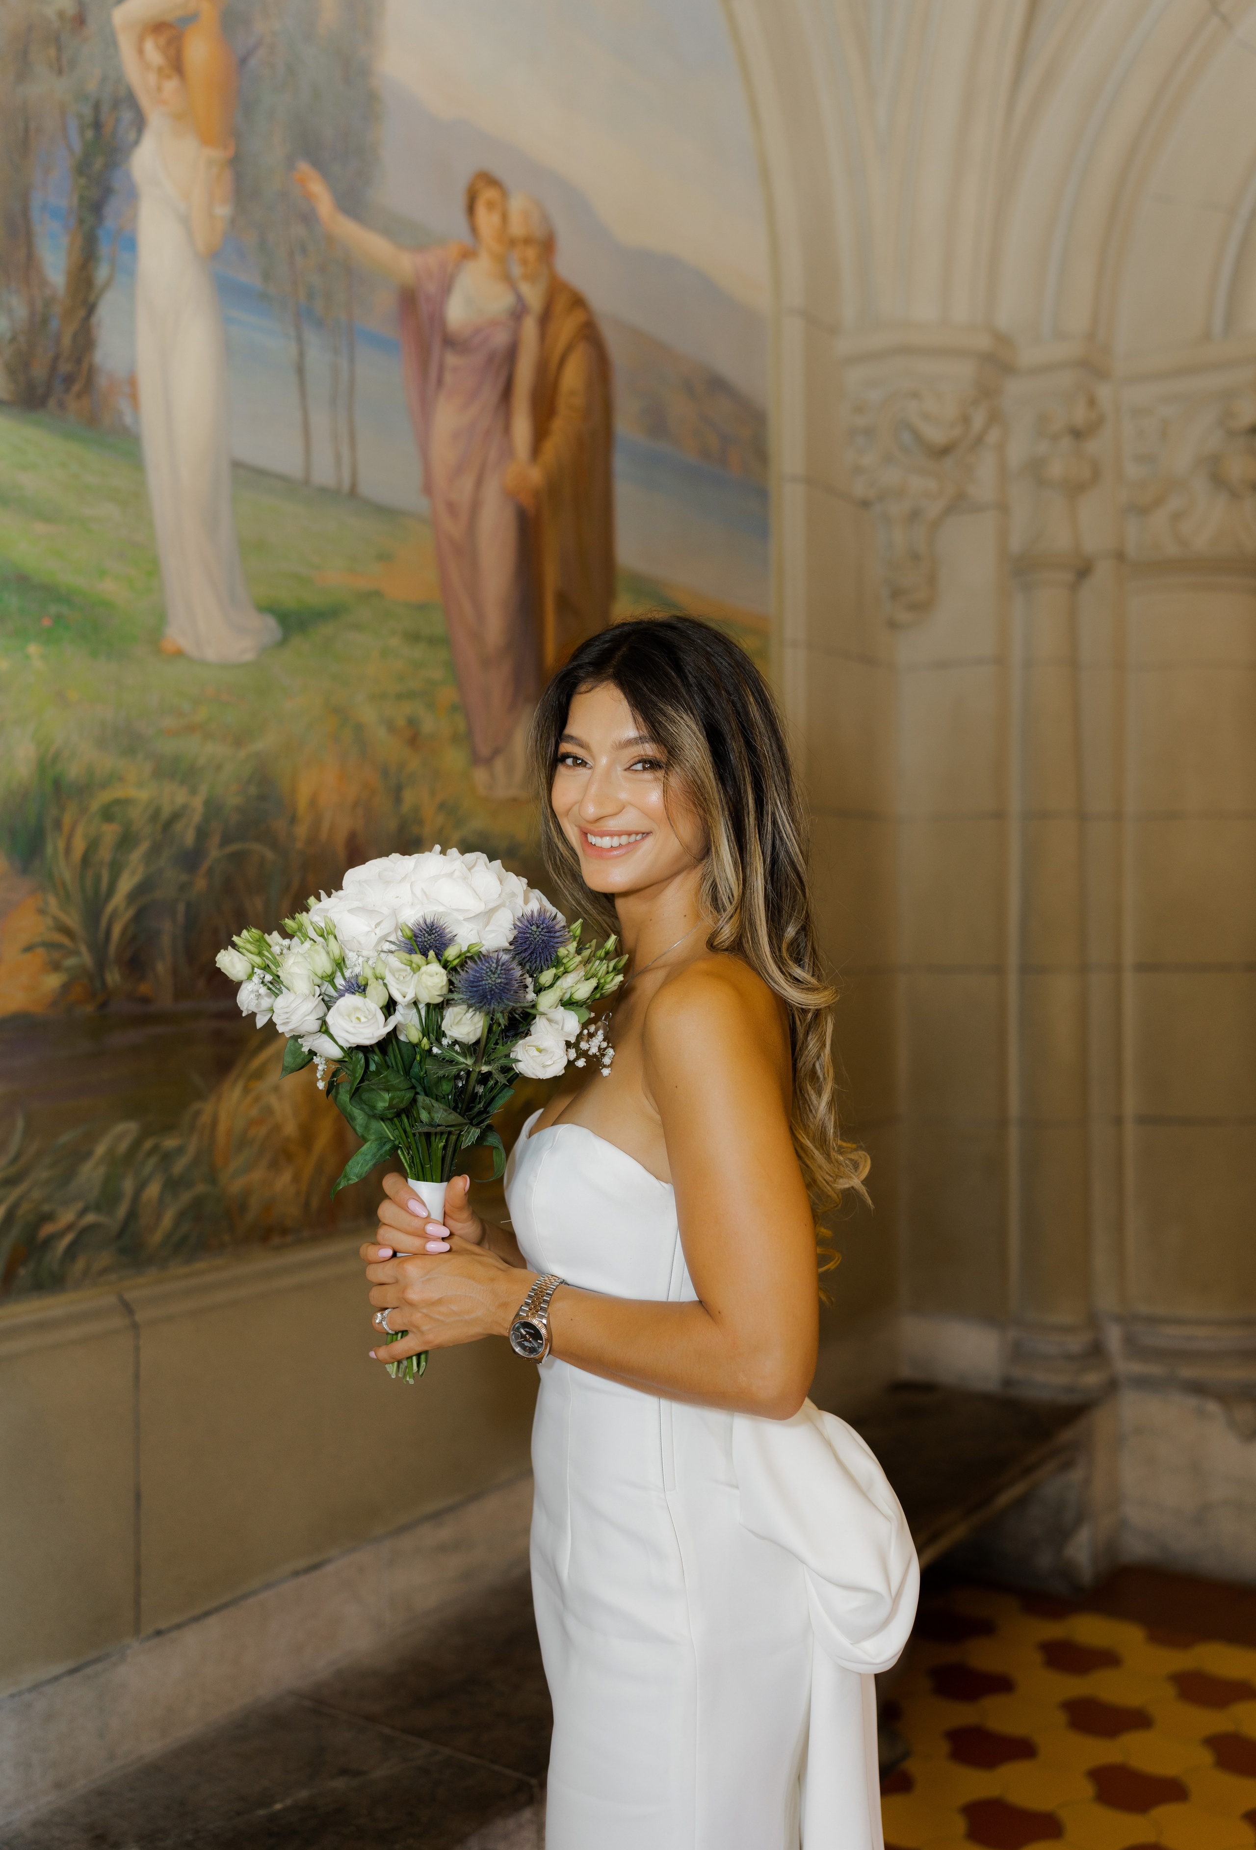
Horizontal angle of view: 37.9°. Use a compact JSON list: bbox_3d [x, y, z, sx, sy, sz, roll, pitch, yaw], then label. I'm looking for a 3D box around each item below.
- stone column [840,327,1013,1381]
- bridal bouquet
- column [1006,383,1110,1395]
[{"bbox_3d":[0.700,-0.130,4.260,0.330,2.440,0.270,0,0,32],"label":"stone column"},{"bbox_3d":[-0.162,0.148,1.430,0.320,0.415,0.290,0,0,14],"label":"bridal bouquet"},{"bbox_3d":[1.000,-0.080,4.240,0.210,2.320,0.200,0,0,32],"label":"column"}]

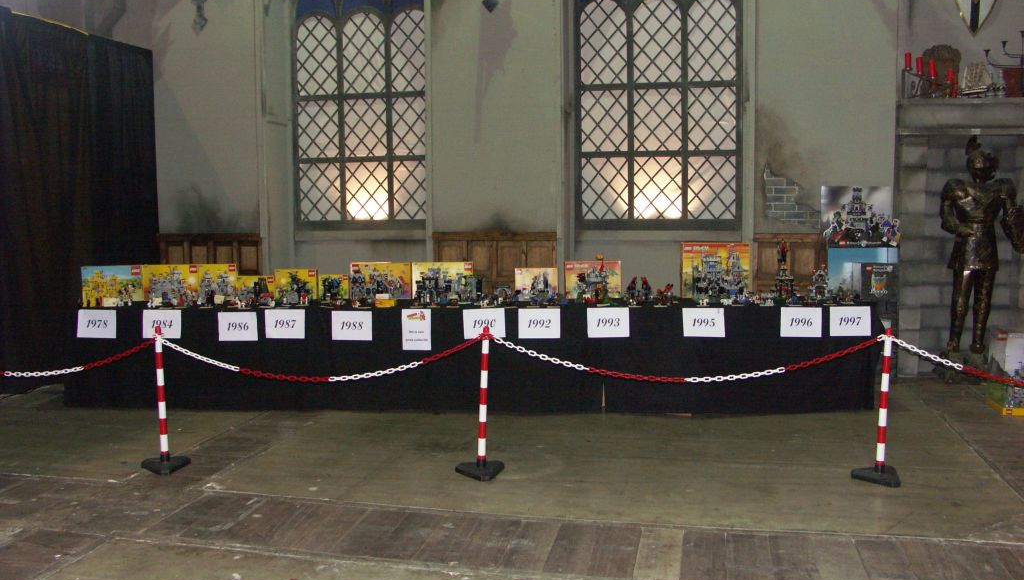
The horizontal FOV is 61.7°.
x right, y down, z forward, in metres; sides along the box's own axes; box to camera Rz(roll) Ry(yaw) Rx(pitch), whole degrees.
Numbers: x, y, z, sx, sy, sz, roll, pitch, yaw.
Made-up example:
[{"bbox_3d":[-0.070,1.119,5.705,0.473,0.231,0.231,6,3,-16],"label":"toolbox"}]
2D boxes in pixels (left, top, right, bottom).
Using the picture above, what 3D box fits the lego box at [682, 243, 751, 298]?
[{"bbox_3d":[1.617,-0.156,6.825,0.527,0.440,0.090,0,5,3],"label":"lego box"}]

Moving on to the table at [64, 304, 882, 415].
[{"bbox_3d":[-0.378,0.485,6.600,5.980,0.770,0.760,0,5,3],"label":"table"}]

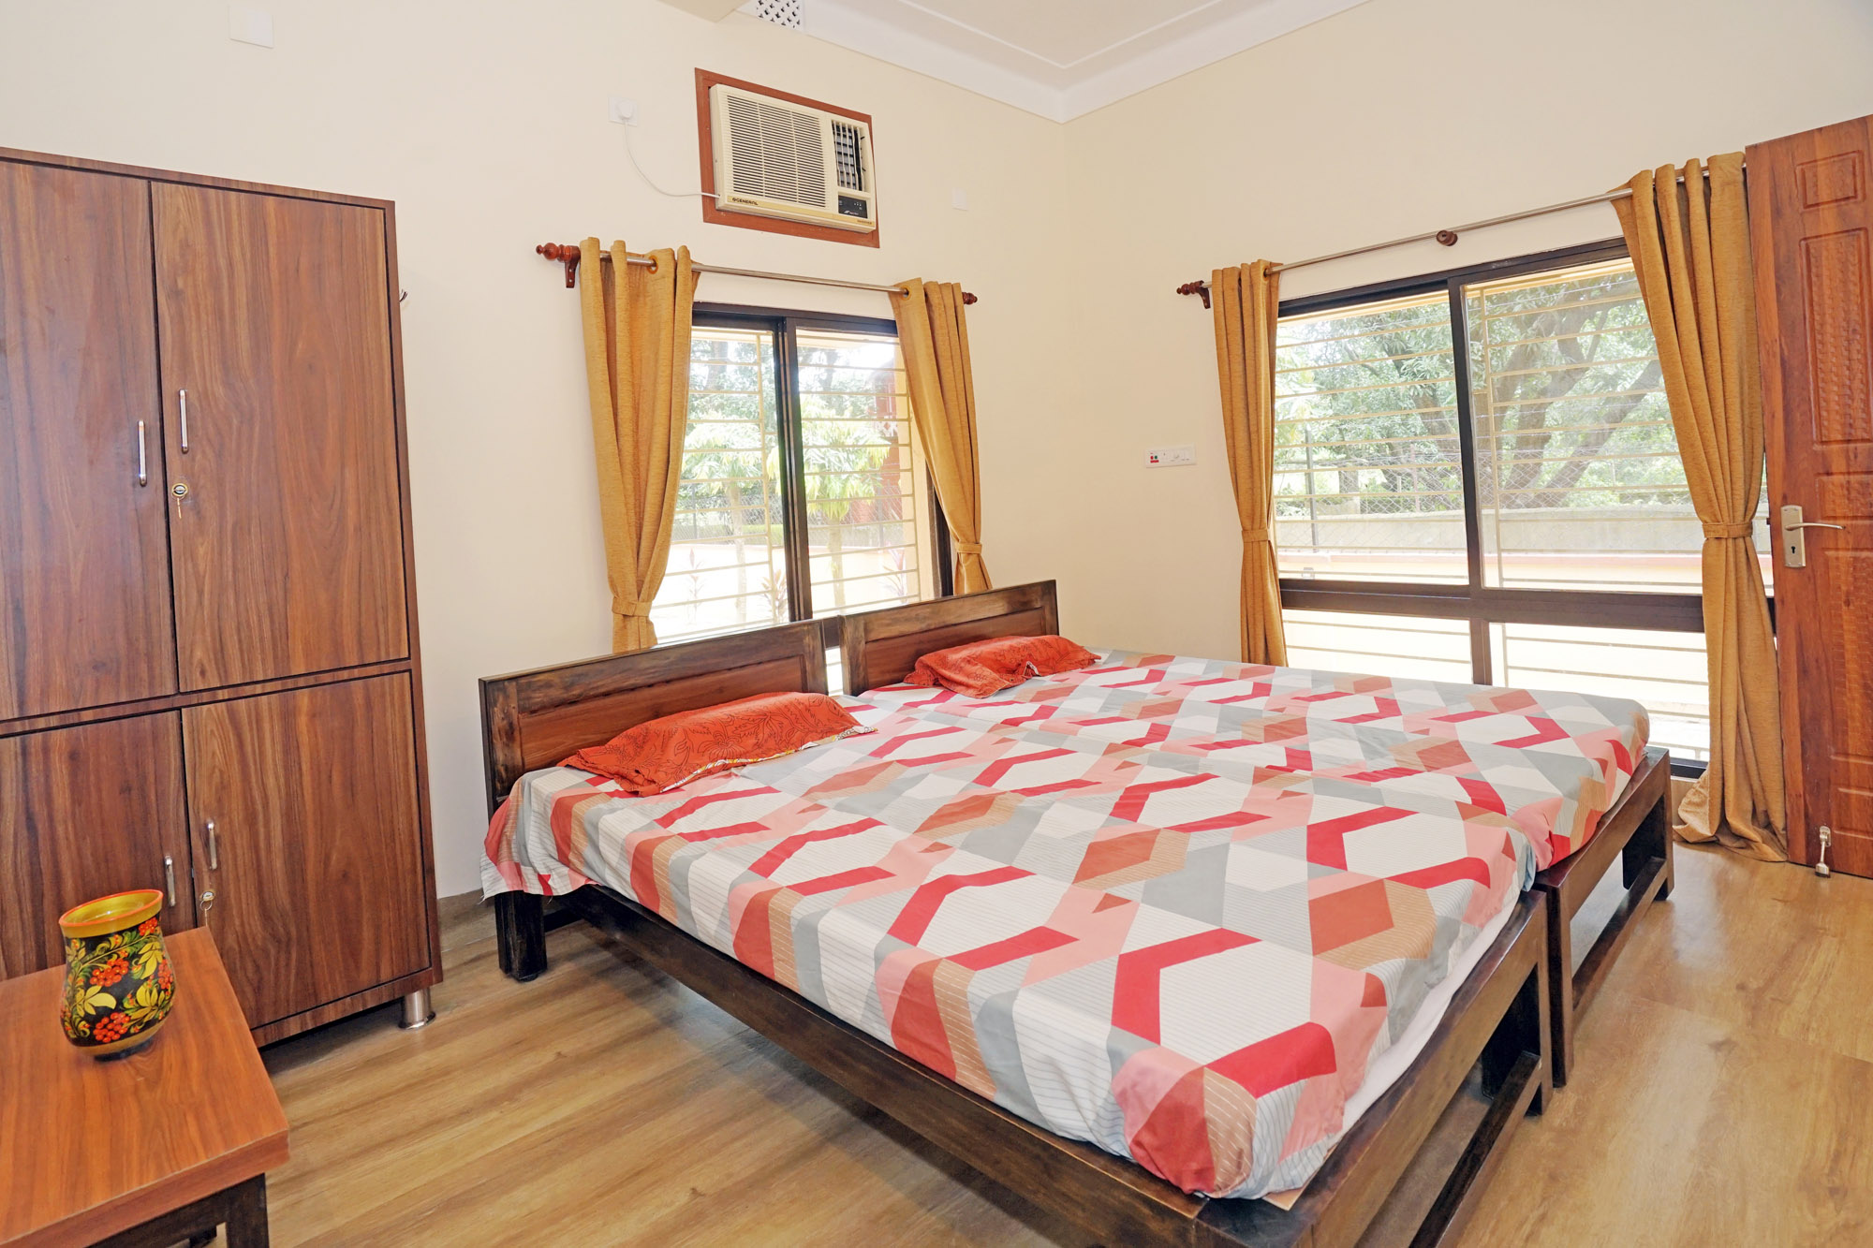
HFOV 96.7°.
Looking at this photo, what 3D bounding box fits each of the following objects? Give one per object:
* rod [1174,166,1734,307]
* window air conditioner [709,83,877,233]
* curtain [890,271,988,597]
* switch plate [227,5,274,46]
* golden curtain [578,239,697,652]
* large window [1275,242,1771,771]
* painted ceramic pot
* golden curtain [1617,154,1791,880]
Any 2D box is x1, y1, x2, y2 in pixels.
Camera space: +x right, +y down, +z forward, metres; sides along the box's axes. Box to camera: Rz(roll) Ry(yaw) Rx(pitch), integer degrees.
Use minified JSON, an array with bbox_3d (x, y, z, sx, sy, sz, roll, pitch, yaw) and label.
[{"bbox_3d":[1.717,-1.352,2.937,1.885,0.080,0.100,4,8,45],"label":"rod"},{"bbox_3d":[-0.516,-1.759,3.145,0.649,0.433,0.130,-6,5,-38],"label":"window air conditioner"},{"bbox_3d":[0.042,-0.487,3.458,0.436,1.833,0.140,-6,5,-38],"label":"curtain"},{"bbox_3d":[-1.828,-1.609,2.224,0.092,0.090,0.015,-6,5,-38],"label":"switch plate"},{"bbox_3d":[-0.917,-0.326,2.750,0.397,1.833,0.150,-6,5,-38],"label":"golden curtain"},{"bbox_3d":[1.923,-0.411,2.920,0.100,1.648,1.452,-7,6,-43],"label":"large window"},{"bbox_3d":[-0.936,0.398,0.950,0.098,0.158,0.098,-6,5,-38],"label":"painted ceramic pot"},{"bbox_3d":[2.241,-0.324,2.445,0.180,2.009,0.366,-7,6,-43],"label":"golden curtain"}]

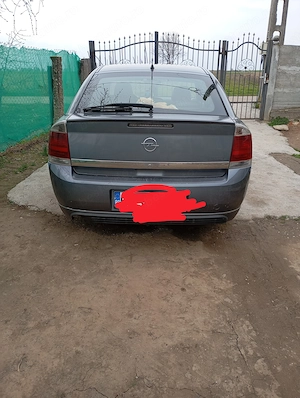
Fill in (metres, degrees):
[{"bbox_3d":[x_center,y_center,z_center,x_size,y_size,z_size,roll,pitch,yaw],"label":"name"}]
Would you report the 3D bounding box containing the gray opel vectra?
[{"bbox_3d":[0.050,-1.094,4.516,1.800,1.460,4.600,1,22,2],"label":"gray opel vectra"}]

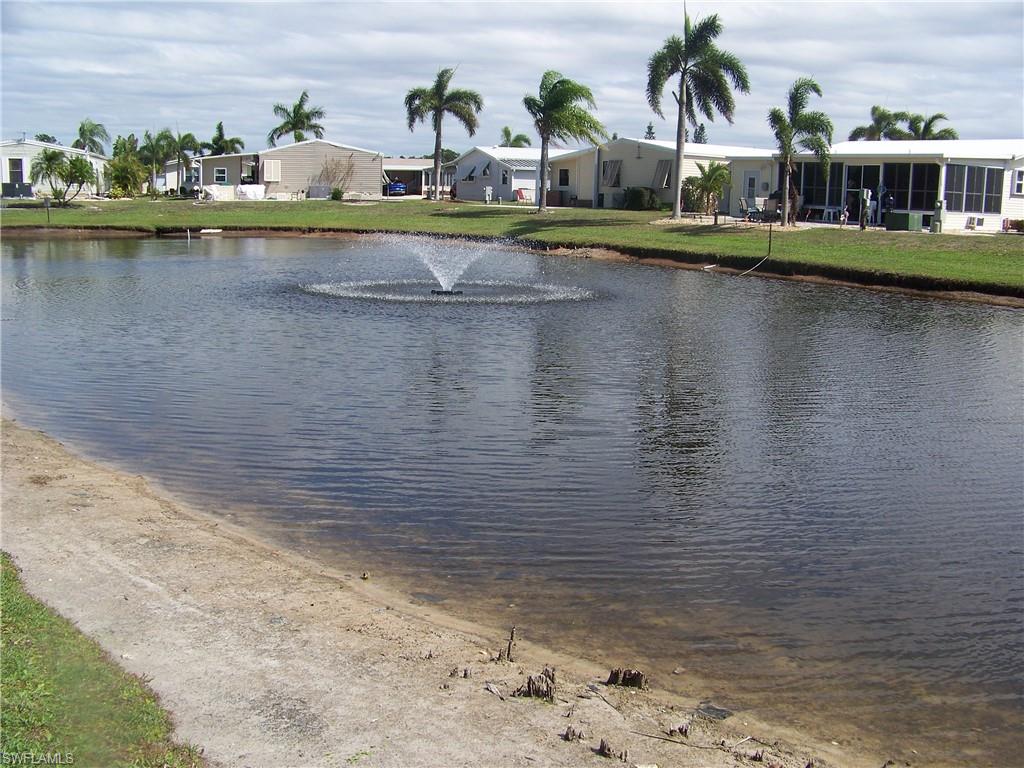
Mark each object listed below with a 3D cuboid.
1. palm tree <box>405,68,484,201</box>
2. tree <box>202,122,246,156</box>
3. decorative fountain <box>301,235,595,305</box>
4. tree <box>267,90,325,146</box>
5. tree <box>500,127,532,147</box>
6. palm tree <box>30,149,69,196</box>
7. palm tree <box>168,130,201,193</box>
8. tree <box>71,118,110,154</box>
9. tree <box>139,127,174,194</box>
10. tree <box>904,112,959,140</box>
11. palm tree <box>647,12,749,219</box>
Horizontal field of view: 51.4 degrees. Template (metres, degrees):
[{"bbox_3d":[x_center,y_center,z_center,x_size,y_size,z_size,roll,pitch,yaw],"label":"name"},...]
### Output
[{"bbox_3d":[-3.669,-13.442,57.534,4.275,6.953,4.147,0,10,-4],"label":"palm tree"},{"bbox_3d":[-22.210,-17.315,82.301,3.226,5.635,3.129,-2,11,-15],"label":"tree"},{"bbox_3d":[-1.366,-2.557,22.613,6.273,1.200,6.273,0,10,-3],"label":"decorative fountain"},{"bbox_3d":[-15.354,-17.082,76.222,4.256,7.601,4.128,-1,11,-11],"label":"tree"},{"bbox_3d":[0.261,-20.252,97.956,3.357,6.689,3.256,1,10,0],"label":"tree"},{"bbox_3d":[-23.020,-10.384,53.073,1.985,2.645,1.925,-3,11,-23],"label":"palm tree"},{"bbox_3d":[-22.497,-15.263,73.528,2.541,4.365,2.465,-2,11,-17],"label":"palm tree"},{"bbox_3d":[-30.948,-16.700,78.376,3.317,5.525,3.218,-3,11,-21],"label":"tree"},{"bbox_3d":[-24.380,-15.330,73.522,2.609,4.500,2.531,-2,11,-18],"label":"tree"},{"bbox_3d":[25.932,-13.738,66.531,3.613,6.264,3.504,5,11,20],"label":"tree"},{"bbox_3d":[7.000,-10.393,41.283,3.887,7.810,3.770,3,10,9],"label":"palm tree"}]

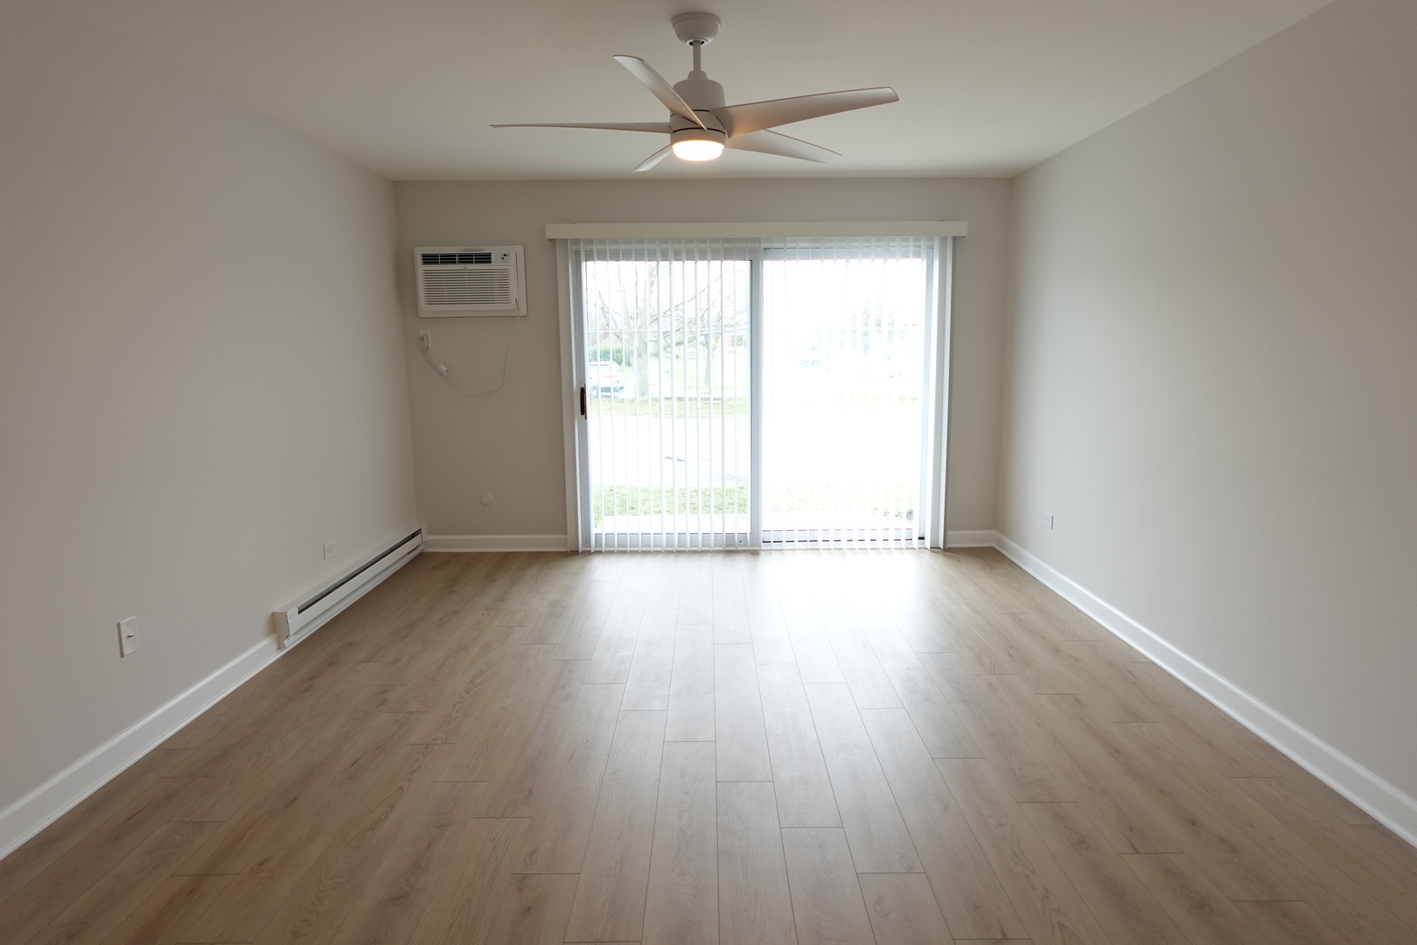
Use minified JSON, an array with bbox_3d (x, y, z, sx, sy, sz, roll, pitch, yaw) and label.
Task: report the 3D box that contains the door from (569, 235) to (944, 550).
[{"bbox_3d":[0.298,-0.502,5.186,2.385,2.080,0.090,-1,9,0],"label":"door"}]

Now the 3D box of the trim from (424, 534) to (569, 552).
[{"bbox_3d":[-1.478,0.488,5.405,1.017,0.117,0.020,-1,9,0],"label":"trim"}]

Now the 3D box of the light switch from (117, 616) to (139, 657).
[{"bbox_3d":[-1.973,0.562,2.688,0.014,0.117,0.073,-1,9,0],"label":"light switch"}]

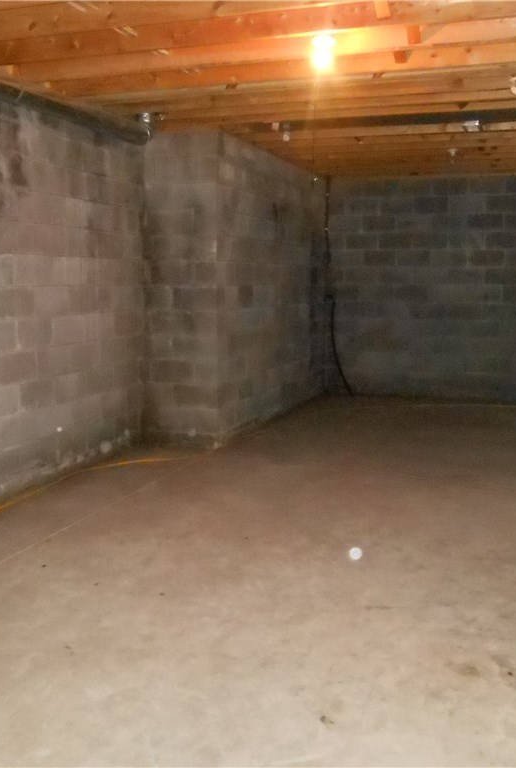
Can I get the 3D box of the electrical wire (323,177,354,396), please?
[{"bbox_3d":[0.947,-1.133,9.050,0.320,2.550,0.120,2,8,14],"label":"electrical wire"}]

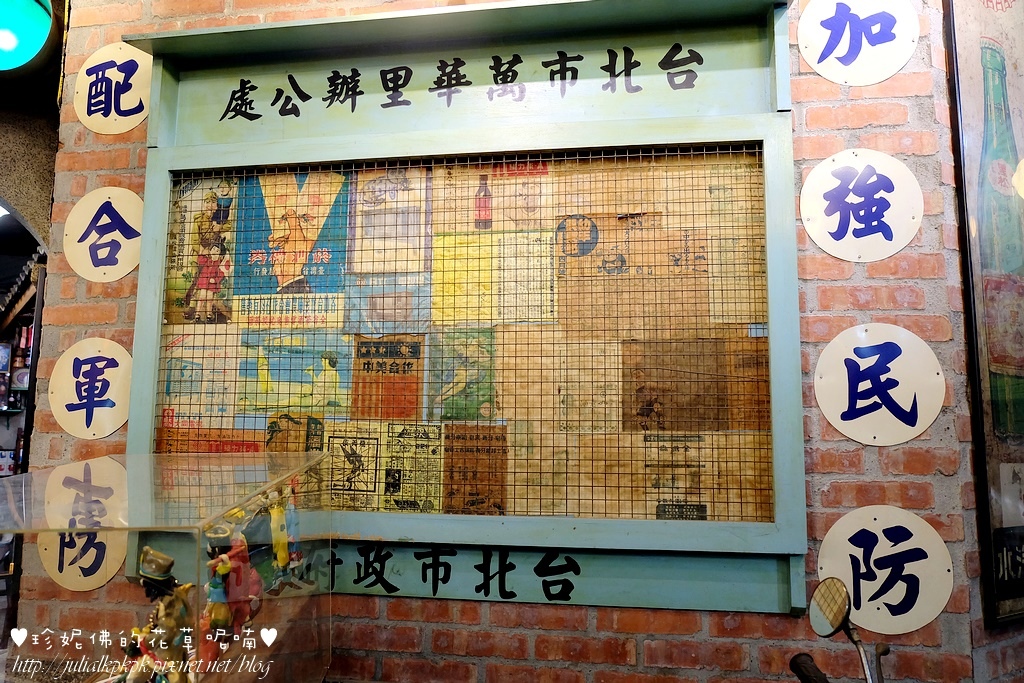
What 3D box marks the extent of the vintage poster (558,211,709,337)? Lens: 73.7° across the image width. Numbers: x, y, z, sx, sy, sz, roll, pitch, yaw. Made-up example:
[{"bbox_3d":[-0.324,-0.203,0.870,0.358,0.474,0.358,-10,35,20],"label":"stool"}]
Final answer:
[{"bbox_3d":[0.248,-0.136,1.420,0.320,0.258,0.008,-1,-6,8],"label":"vintage poster"}]

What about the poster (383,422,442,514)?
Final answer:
[{"bbox_3d":[-0.220,0.280,1.513,0.135,0.195,0.010,-1,-7,8],"label":"poster"}]

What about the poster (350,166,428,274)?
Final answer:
[{"bbox_3d":[-0.278,-0.276,1.556,0.197,0.245,0.010,-1,-6,8],"label":"poster"}]

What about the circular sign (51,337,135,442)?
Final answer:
[{"bbox_3d":[-0.981,0.108,1.614,0.239,0.239,0.010,-1,-6,8],"label":"circular sign"}]

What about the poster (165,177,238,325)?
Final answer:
[{"bbox_3d":[-0.746,-0.221,1.645,0.180,0.362,0.010,-1,-7,8],"label":"poster"}]

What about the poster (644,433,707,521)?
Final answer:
[{"bbox_3d":[0.327,0.269,1.367,0.118,0.172,0.008,-1,-6,8],"label":"poster"}]

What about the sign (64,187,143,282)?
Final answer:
[{"bbox_3d":[-0.976,-0.261,1.652,0.237,0.237,0.010,-1,-6,8],"label":"sign"}]

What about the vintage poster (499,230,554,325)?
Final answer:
[{"bbox_3d":[0.034,-0.145,1.527,0.130,0.209,0.010,-1,-7,8],"label":"vintage poster"}]

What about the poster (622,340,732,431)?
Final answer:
[{"bbox_3d":[0.330,0.091,1.385,0.206,0.184,0.008,-1,-6,8],"label":"poster"}]

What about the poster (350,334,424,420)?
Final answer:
[{"bbox_3d":[-0.274,0.080,1.517,0.166,0.193,0.010,-1,-6,8],"label":"poster"}]

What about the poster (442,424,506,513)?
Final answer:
[{"bbox_3d":[-0.078,0.275,1.468,0.138,0.192,0.010,-1,-6,8],"label":"poster"}]

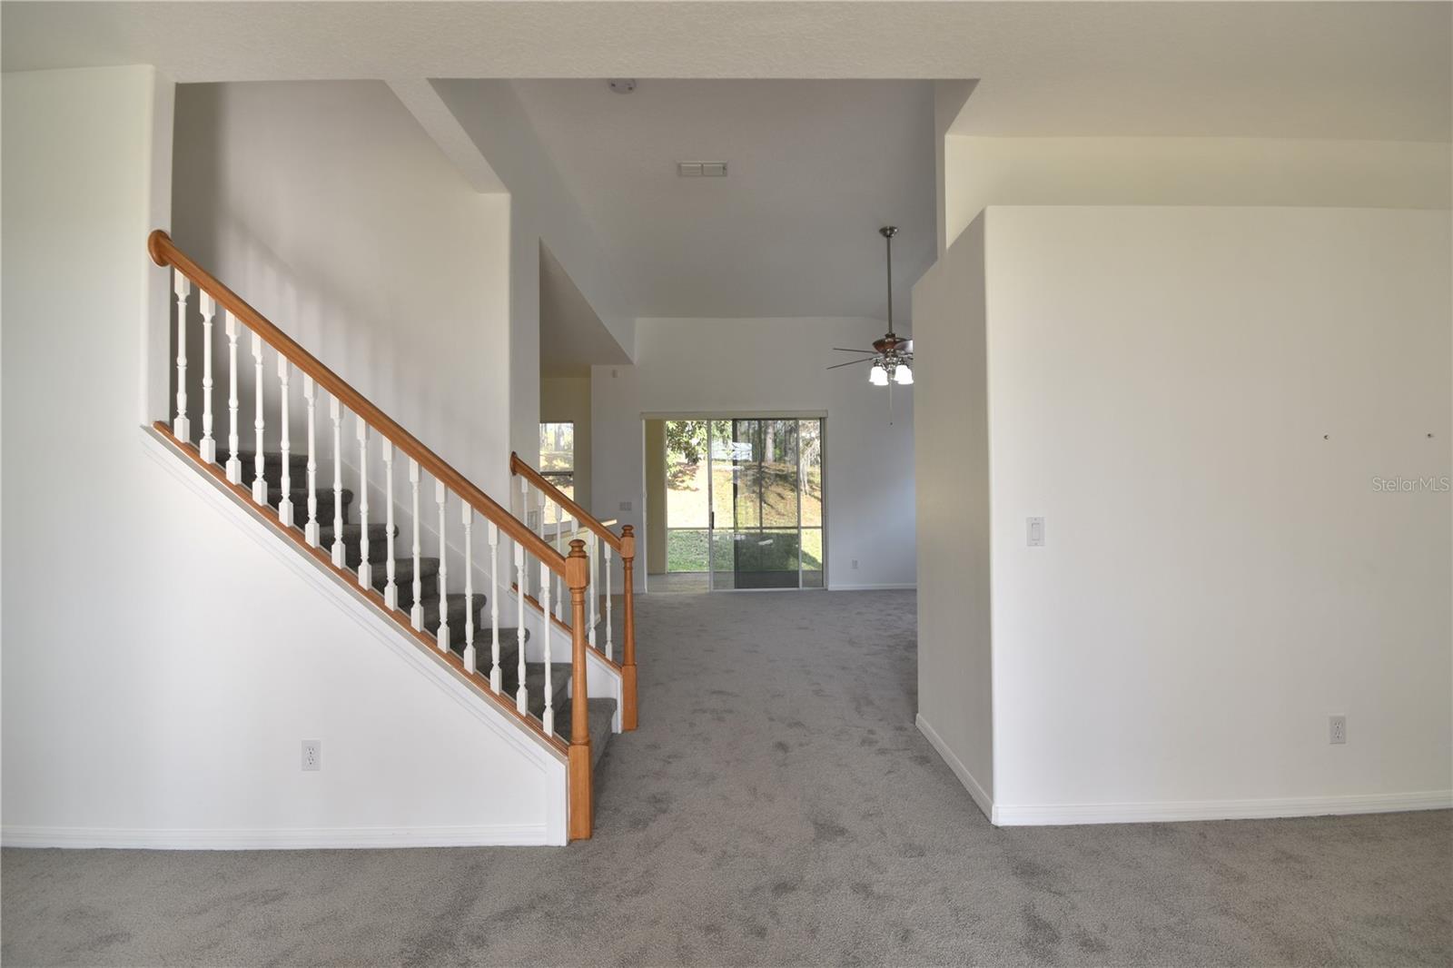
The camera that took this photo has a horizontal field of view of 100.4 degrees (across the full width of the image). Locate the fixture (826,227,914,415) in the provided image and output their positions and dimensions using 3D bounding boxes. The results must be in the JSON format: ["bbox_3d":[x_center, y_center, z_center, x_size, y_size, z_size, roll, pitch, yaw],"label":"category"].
[{"bbox_3d":[1.510,-1.500,5.560,1.340,1.630,1.340,-1,-1,0],"label":"fixture"}]

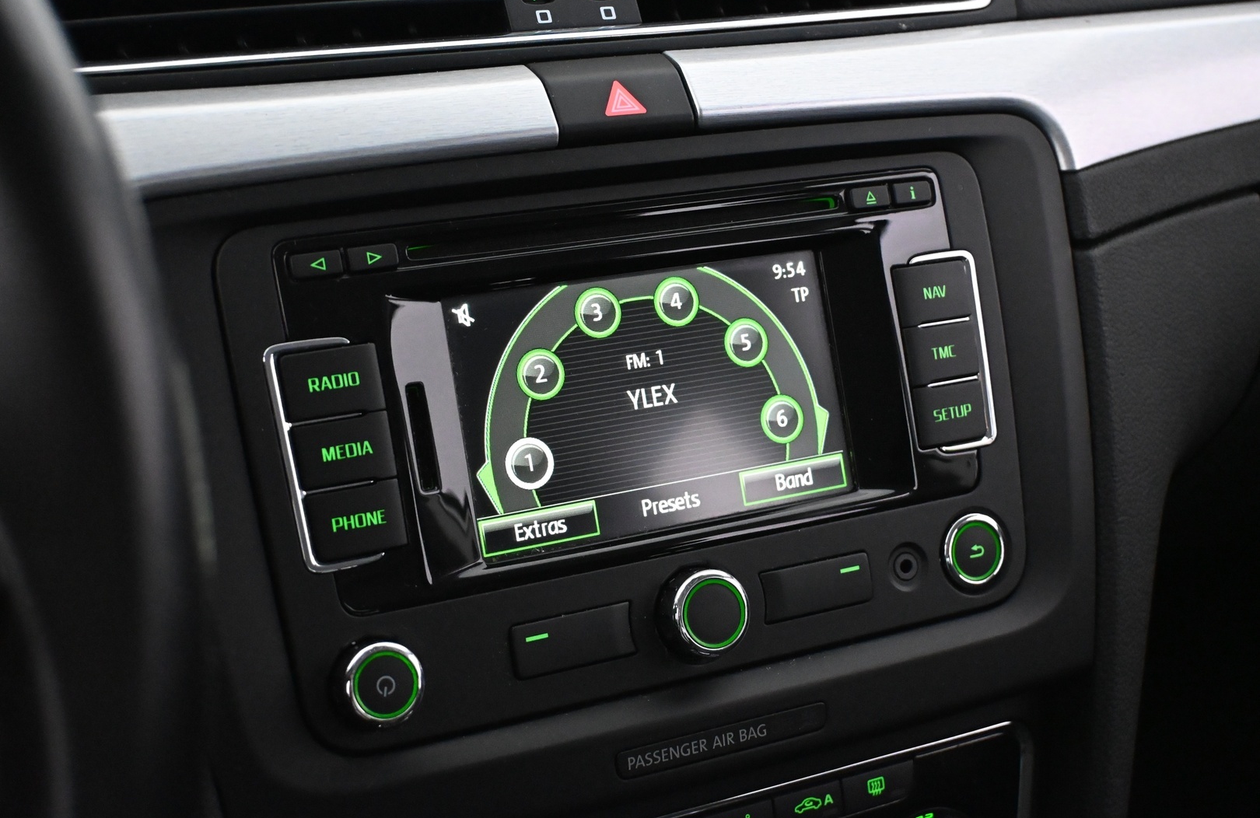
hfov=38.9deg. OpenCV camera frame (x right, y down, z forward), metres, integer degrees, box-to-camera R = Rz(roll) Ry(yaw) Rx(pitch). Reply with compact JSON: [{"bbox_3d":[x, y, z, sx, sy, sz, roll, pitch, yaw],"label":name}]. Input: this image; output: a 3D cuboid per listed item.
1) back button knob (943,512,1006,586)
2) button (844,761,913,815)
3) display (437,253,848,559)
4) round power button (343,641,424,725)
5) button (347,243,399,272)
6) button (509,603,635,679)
[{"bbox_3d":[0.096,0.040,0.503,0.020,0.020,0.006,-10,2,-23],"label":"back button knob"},{"bbox_3d":[0.068,0.104,0.494,0.023,0.010,0.004,-10,3,-23],"label":"button"},{"bbox_3d":[0.005,-0.003,0.479,0.109,0.067,0.006,-10,3,-23],"label":"display"},{"bbox_3d":[-0.061,0.066,0.436,0.020,0.020,0.010,-10,3,-23],"label":"round power button"},{"bbox_3d":[-0.064,-0.037,0.442,0.013,0.006,0.004,-10,3,-23],"label":"button"},{"bbox_3d":[-0.015,0.060,0.462,0.033,0.013,0.004,-10,3,-23],"label":"button"}]

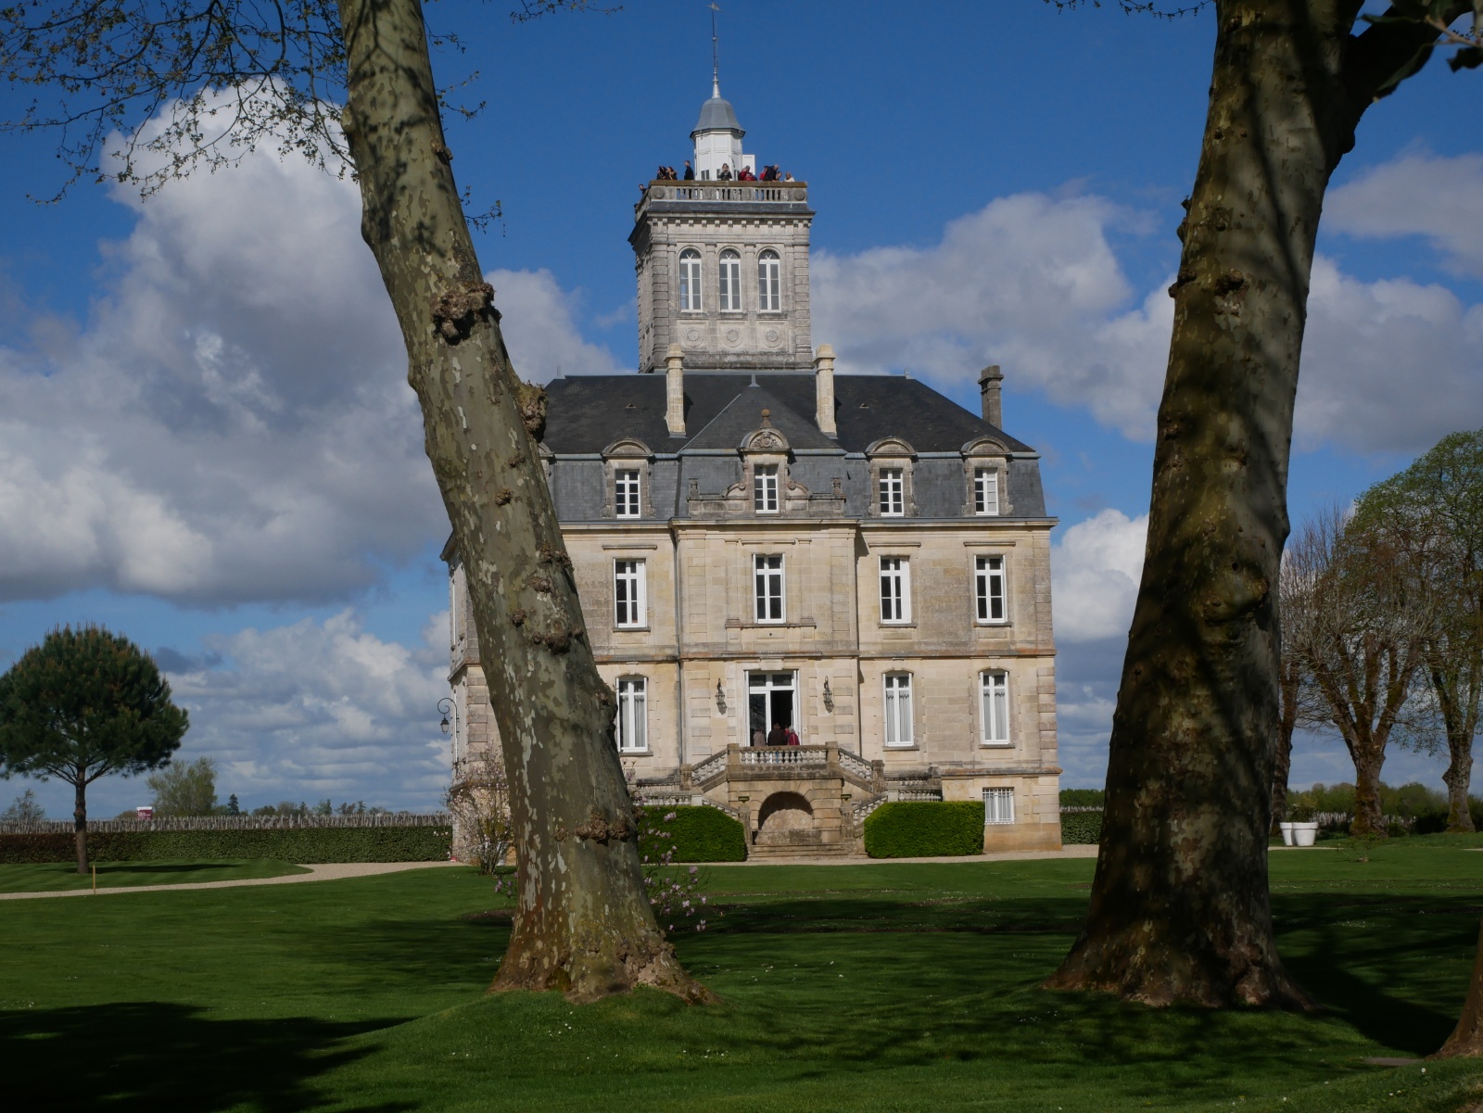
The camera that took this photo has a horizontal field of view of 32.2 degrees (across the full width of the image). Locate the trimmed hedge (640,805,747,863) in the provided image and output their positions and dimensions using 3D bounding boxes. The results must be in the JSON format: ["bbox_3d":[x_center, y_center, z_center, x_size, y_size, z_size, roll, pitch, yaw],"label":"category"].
[{"bbox_3d":[-2.085,9.672,89.765,4.200,1.970,2.100,-1,-5,-9],"label":"trimmed hedge"}]

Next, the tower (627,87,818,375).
[{"bbox_3d":[-0.922,-13.282,106.621,6.900,13.000,6.600,-1,-5,-9],"label":"tower"}]

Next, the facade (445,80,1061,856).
[{"bbox_3d":[-0.233,-4.207,102.252,22.950,31.900,17.500,-1,-5,-9],"label":"facade"}]

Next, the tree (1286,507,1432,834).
[{"bbox_3d":[25.970,4.768,107.630,6.300,13.761,6.300,-1,-5,-9],"label":"tree"}]

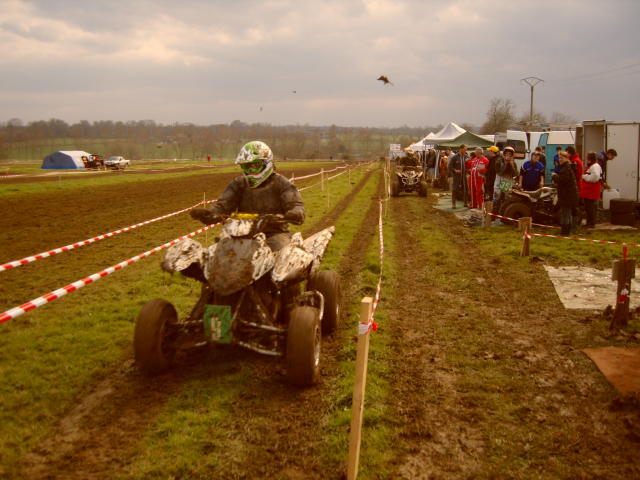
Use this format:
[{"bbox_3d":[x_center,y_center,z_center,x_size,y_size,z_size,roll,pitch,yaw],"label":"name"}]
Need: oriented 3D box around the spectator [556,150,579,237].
[{"bbox_3d":[4.796,-0.923,12.535,0.350,1.620,0.480,0,7,3],"label":"spectator"}]

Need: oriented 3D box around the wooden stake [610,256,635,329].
[{"bbox_3d":[2.605,0.463,5.550,0.200,0.610,0.140,2,8,18],"label":"wooden stake"}]

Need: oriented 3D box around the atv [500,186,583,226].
[{"bbox_3d":[4.920,-0.899,14.402,1.750,1.080,1.130,-1,7,-7],"label":"atv"}]

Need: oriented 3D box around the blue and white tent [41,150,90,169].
[{"bbox_3d":[-28.793,-9.109,73.500,4.200,2.100,4.100,3,8,20],"label":"blue and white tent"}]

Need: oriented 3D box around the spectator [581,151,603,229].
[{"bbox_3d":[5.664,-1.043,13.500,0.420,1.620,0.520,2,8,17],"label":"spectator"}]

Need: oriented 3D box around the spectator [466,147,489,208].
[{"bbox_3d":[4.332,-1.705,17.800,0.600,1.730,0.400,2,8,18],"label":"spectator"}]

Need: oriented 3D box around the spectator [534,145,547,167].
[{"bbox_3d":[5.603,-1.494,16.544,0.500,1.750,0.340,1,7,11],"label":"spectator"}]

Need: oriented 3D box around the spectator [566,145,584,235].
[{"bbox_3d":[5.270,-1.046,13.400,0.420,1.750,0.550,4,8,25],"label":"spectator"}]

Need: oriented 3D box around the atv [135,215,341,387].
[{"bbox_3d":[-0.525,0.308,4.939,1.200,1.100,1.760,1,7,8],"label":"atv"}]

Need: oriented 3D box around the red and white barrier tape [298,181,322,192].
[{"bbox_3d":[-0.174,-1.250,14.744,0.050,0.120,4.600,1,7,6],"label":"red and white barrier tape"}]

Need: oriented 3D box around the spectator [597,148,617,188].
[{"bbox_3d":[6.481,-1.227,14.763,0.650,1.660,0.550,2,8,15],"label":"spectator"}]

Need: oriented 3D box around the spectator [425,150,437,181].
[{"bbox_3d":[5.550,-3.742,32.500,0.420,1.720,0.550,8,11,44],"label":"spectator"}]

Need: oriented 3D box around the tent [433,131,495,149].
[{"bbox_3d":[7.250,-4.132,33.043,3.000,2.800,3.000,1,7,6],"label":"tent"}]

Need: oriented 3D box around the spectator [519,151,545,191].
[{"bbox_3d":[5.010,-1.287,15.310,0.600,1.640,0.450,1,7,8],"label":"spectator"}]

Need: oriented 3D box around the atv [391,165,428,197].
[{"bbox_3d":[3.070,-2.041,22.200,1.200,1.100,1.800,1,8,7],"label":"atv"}]

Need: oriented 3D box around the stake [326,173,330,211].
[{"bbox_3d":[0.244,-1.401,18.500,0.045,1.060,0.045,-1,7,-6],"label":"stake"}]

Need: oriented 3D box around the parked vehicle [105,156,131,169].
[{"bbox_3d":[-26.200,-9.979,83.408,1.720,1.660,4.600,1,7,10],"label":"parked vehicle"}]

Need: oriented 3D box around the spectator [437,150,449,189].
[{"bbox_3d":[5.395,-3.105,28.500,0.530,1.680,0.400,5,9,32],"label":"spectator"}]

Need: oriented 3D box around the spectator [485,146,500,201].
[{"bbox_3d":[5.411,-2.080,20.300,0.420,1.720,0.530,-8,11,-44],"label":"spectator"}]

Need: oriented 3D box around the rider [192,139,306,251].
[{"bbox_3d":[-0.520,-0.153,5.071,0.850,1.240,0.800,1,7,8],"label":"rider"}]

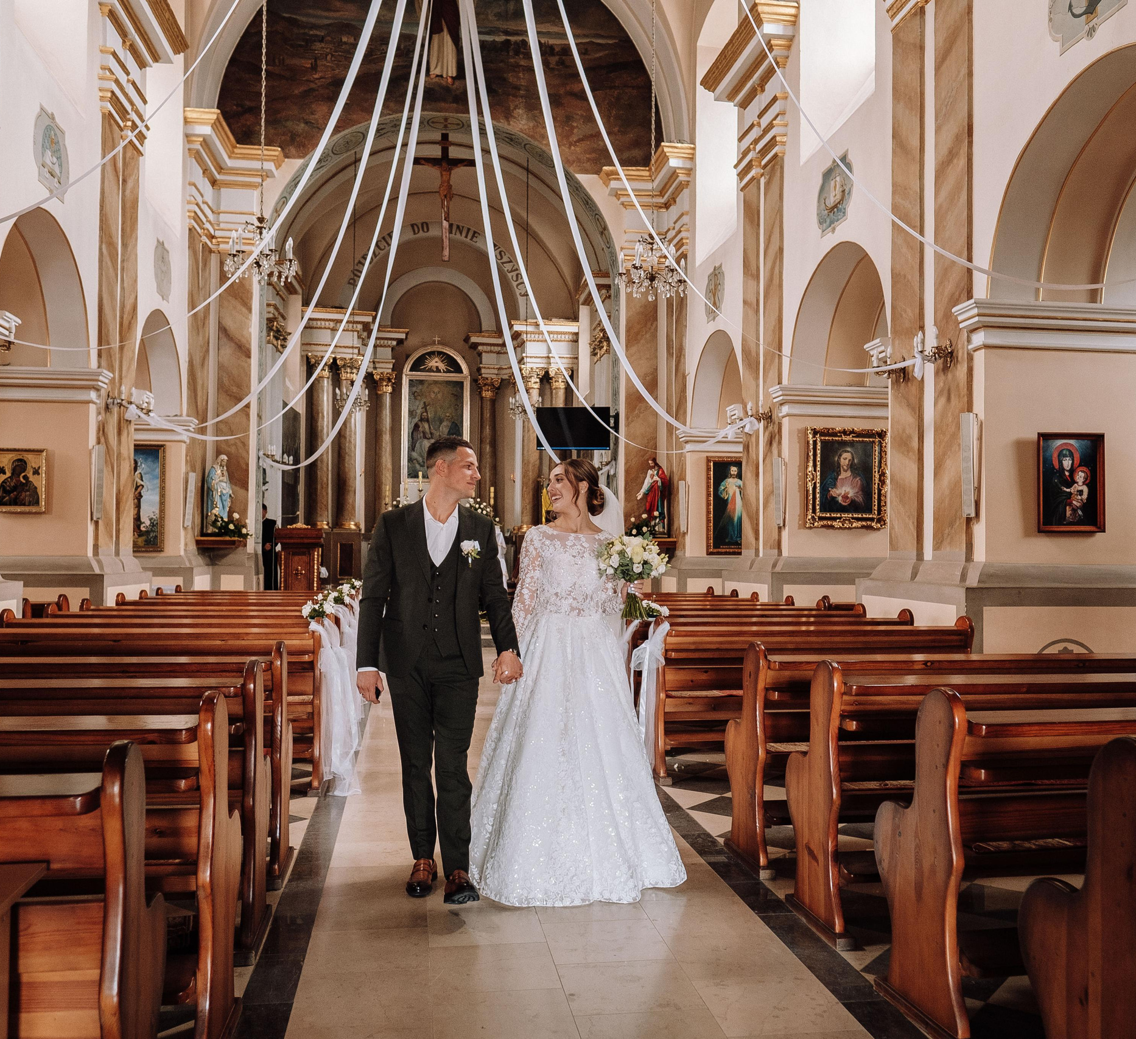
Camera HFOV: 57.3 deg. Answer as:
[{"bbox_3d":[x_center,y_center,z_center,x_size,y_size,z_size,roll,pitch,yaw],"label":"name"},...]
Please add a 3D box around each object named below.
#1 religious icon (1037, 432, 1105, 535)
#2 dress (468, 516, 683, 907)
[{"bbox_3d":[3.529,-0.254,7.318,0.522,0.697,0.060,1,-2,-9],"label":"religious icon"},{"bbox_3d":[0.038,0.768,4.435,0.900,1.460,0.850,1,-2,-9],"label":"dress"}]

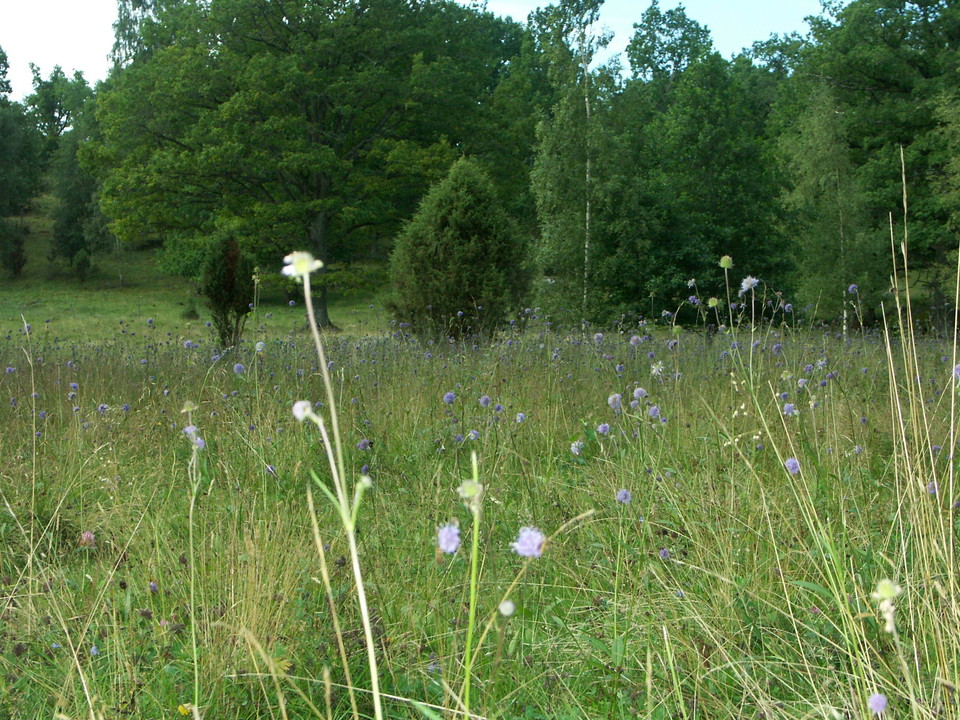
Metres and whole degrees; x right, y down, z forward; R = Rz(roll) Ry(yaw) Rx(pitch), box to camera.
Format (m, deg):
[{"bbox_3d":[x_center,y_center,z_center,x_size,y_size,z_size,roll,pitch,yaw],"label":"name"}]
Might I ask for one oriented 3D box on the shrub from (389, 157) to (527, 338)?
[{"bbox_3d":[-0.270,-1.400,25.500,1.850,2.450,1.800,0,2,0],"label":"shrub"}]

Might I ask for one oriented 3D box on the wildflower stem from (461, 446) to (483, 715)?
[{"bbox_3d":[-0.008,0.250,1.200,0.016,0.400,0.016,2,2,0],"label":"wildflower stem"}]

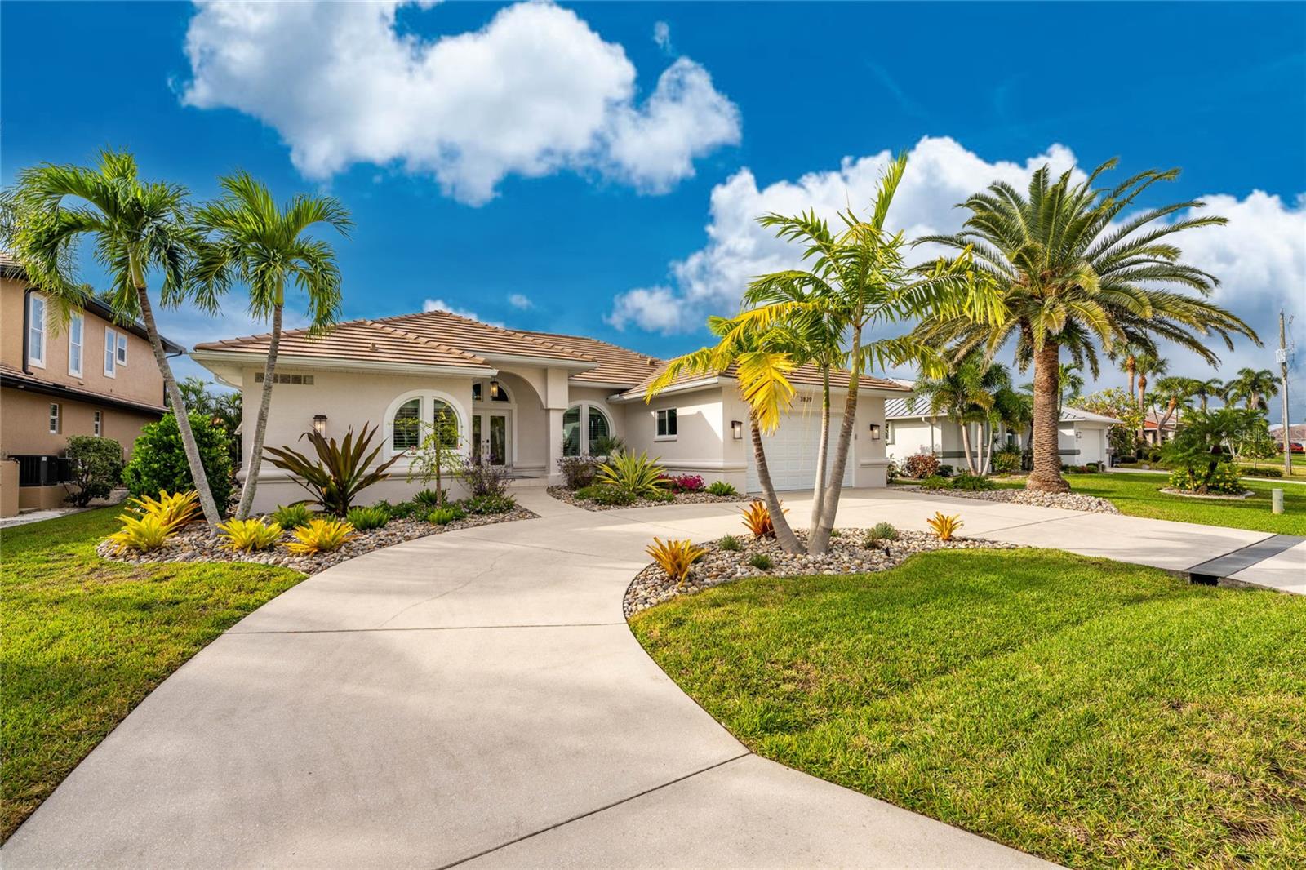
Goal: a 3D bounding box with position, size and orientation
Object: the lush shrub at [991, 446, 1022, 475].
[{"bbox_3d":[17.757,1.248,25.480,1.300,1.500,1.300,-1,-1,35],"label":"lush shrub"}]

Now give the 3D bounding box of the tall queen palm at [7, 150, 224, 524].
[{"bbox_3d":[-9.345,-1.596,8.933,2.750,6.500,2.750,-1,-2,44],"label":"tall queen palm"}]

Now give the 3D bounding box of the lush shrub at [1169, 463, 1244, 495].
[{"bbox_3d":[17.008,1.332,15.600,1.800,0.971,1.700,1,-2,-43],"label":"lush shrub"}]

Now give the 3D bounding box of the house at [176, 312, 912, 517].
[{"bbox_3d":[-3.609,-1.373,21.085,20.150,6.530,17.150,1,-1,-28],"label":"house"}]

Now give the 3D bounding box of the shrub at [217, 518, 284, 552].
[{"bbox_3d":[-5.636,1.405,7.100,0.740,0.471,0.740,1,-2,-38],"label":"shrub"}]

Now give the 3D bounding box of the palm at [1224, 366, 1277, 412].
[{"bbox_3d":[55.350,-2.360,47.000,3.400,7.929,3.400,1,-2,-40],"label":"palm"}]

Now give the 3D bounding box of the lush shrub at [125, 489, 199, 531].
[{"bbox_3d":[-9.164,1.315,9.476,1.050,0.740,1.000,1,-2,-44],"label":"lush shrub"}]

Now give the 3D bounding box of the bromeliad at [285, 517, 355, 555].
[{"bbox_3d":[-4.848,1.409,7.374,0.900,0.470,0.880,1,-1,-33],"label":"bromeliad"}]

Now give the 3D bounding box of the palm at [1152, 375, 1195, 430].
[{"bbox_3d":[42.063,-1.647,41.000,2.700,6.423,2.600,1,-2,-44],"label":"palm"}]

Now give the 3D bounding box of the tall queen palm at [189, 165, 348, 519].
[{"bbox_3d":[-7.056,-1.652,9.400,2.400,6.438,2.500,1,-2,-37],"label":"tall queen palm"}]

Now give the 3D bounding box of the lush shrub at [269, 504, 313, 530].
[{"bbox_3d":[-6.652,1.413,9.324,0.680,0.480,0.660,1,-1,-35],"label":"lush shrub"}]

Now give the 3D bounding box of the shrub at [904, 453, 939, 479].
[{"bbox_3d":[11.839,1.350,22.400,1.400,1.170,1.400,-1,-2,28],"label":"shrub"}]

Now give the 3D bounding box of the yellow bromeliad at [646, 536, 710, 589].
[{"bbox_3d":[0.283,1.372,5.724,0.720,0.540,0.700,0,-1,3],"label":"yellow bromeliad"}]

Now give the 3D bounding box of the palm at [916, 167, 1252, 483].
[{"bbox_3d":[12.399,-2.994,15.662,7.400,9.600,7.400,-1,-1,38],"label":"palm"}]

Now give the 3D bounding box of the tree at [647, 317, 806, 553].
[{"bbox_3d":[1.006,0.014,7.000,2.150,3.262,2.100,-1,-2,8],"label":"tree"}]

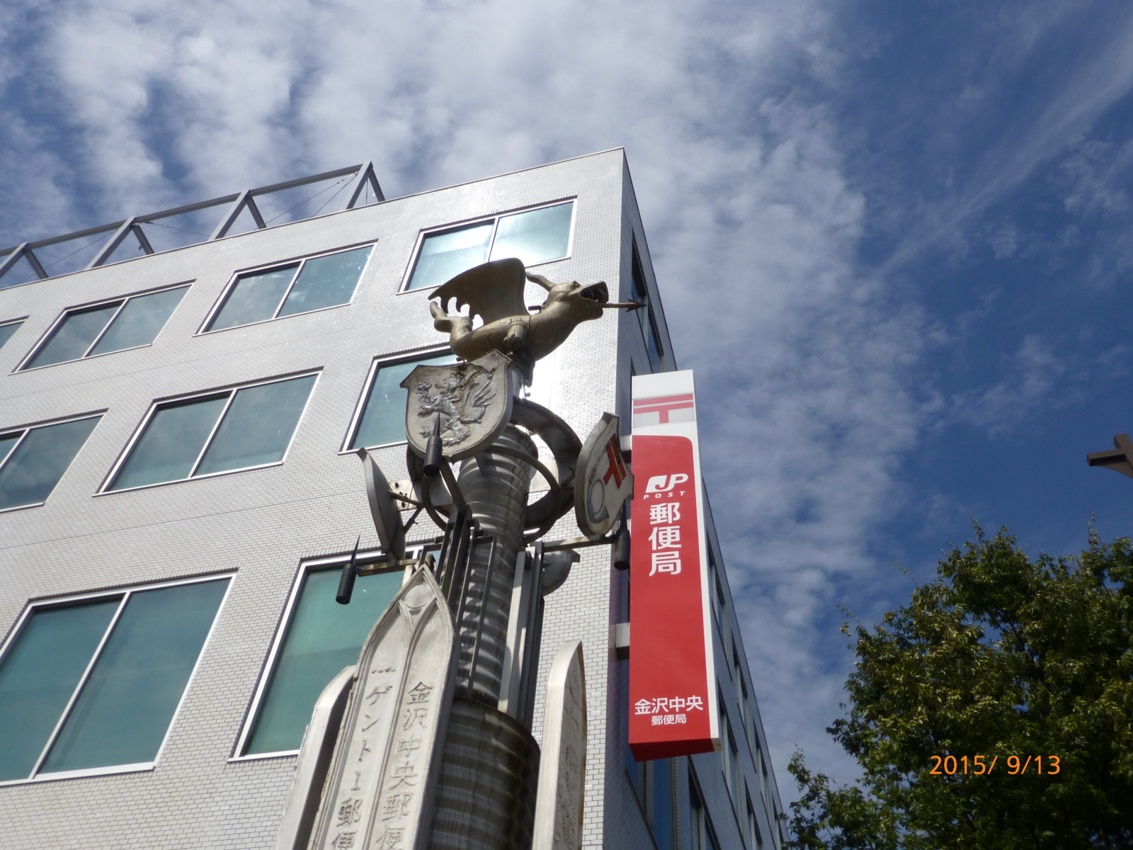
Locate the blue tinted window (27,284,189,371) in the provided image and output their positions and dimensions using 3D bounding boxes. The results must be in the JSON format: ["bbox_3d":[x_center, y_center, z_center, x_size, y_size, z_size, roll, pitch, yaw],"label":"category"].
[{"bbox_3d":[-8.578,-1.831,18.365,2.778,2.021,0.120,-10,-52,12],"label":"blue tinted window"}]

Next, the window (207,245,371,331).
[{"bbox_3d":[-4.940,-2.447,17.590,2.805,1.998,0.120,-10,-52,12],"label":"window"}]

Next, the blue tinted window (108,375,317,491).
[{"bbox_3d":[-5.169,0.088,14.457,2.815,2.040,0.120,-10,-52,12],"label":"blue tinted window"}]

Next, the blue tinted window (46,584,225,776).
[{"bbox_3d":[-4.699,2.700,10.876,1.384,2.448,0.120,-10,-52,12],"label":"blue tinted window"}]

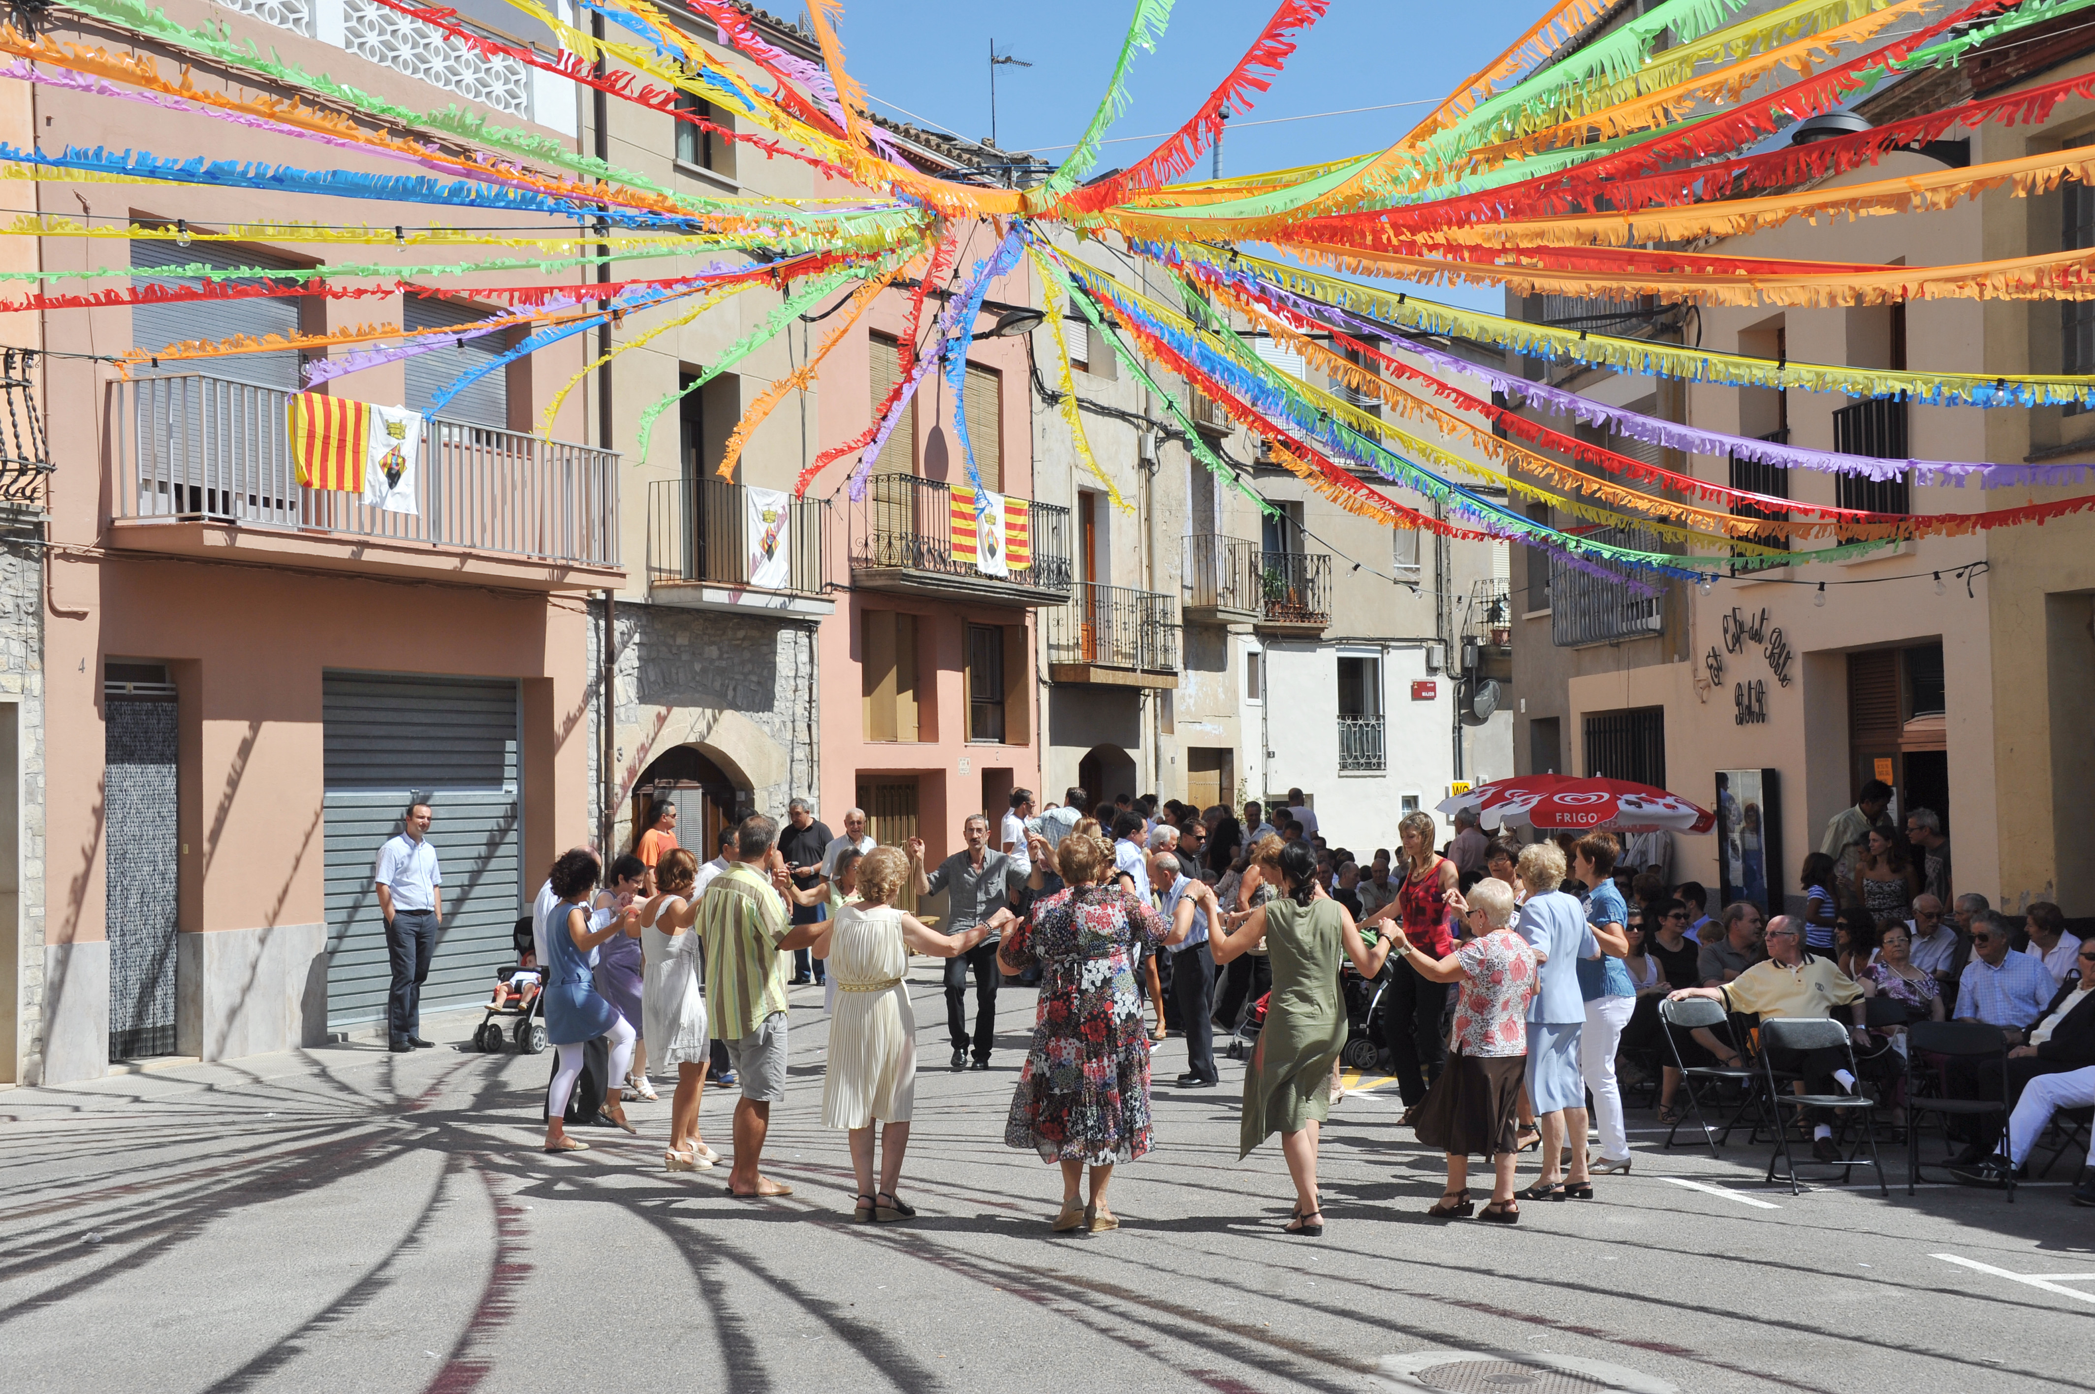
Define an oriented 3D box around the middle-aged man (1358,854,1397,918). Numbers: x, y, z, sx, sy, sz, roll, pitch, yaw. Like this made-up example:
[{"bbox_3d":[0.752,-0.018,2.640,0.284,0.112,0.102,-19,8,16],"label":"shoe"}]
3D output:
[{"bbox_3d":[2.956,2.080,24.900,0.550,1.270,0.750,-1,-2,6],"label":"middle-aged man"}]

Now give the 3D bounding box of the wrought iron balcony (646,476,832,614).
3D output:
[{"bbox_3d":[-2.802,-1.404,25.900,0.600,1.050,2.320,-2,-2,23],"label":"wrought iron balcony"}]

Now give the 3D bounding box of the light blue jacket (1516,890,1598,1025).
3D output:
[{"bbox_3d":[2.329,1.188,12.750,0.420,0.620,0.270,0,-2,-30],"label":"light blue jacket"}]

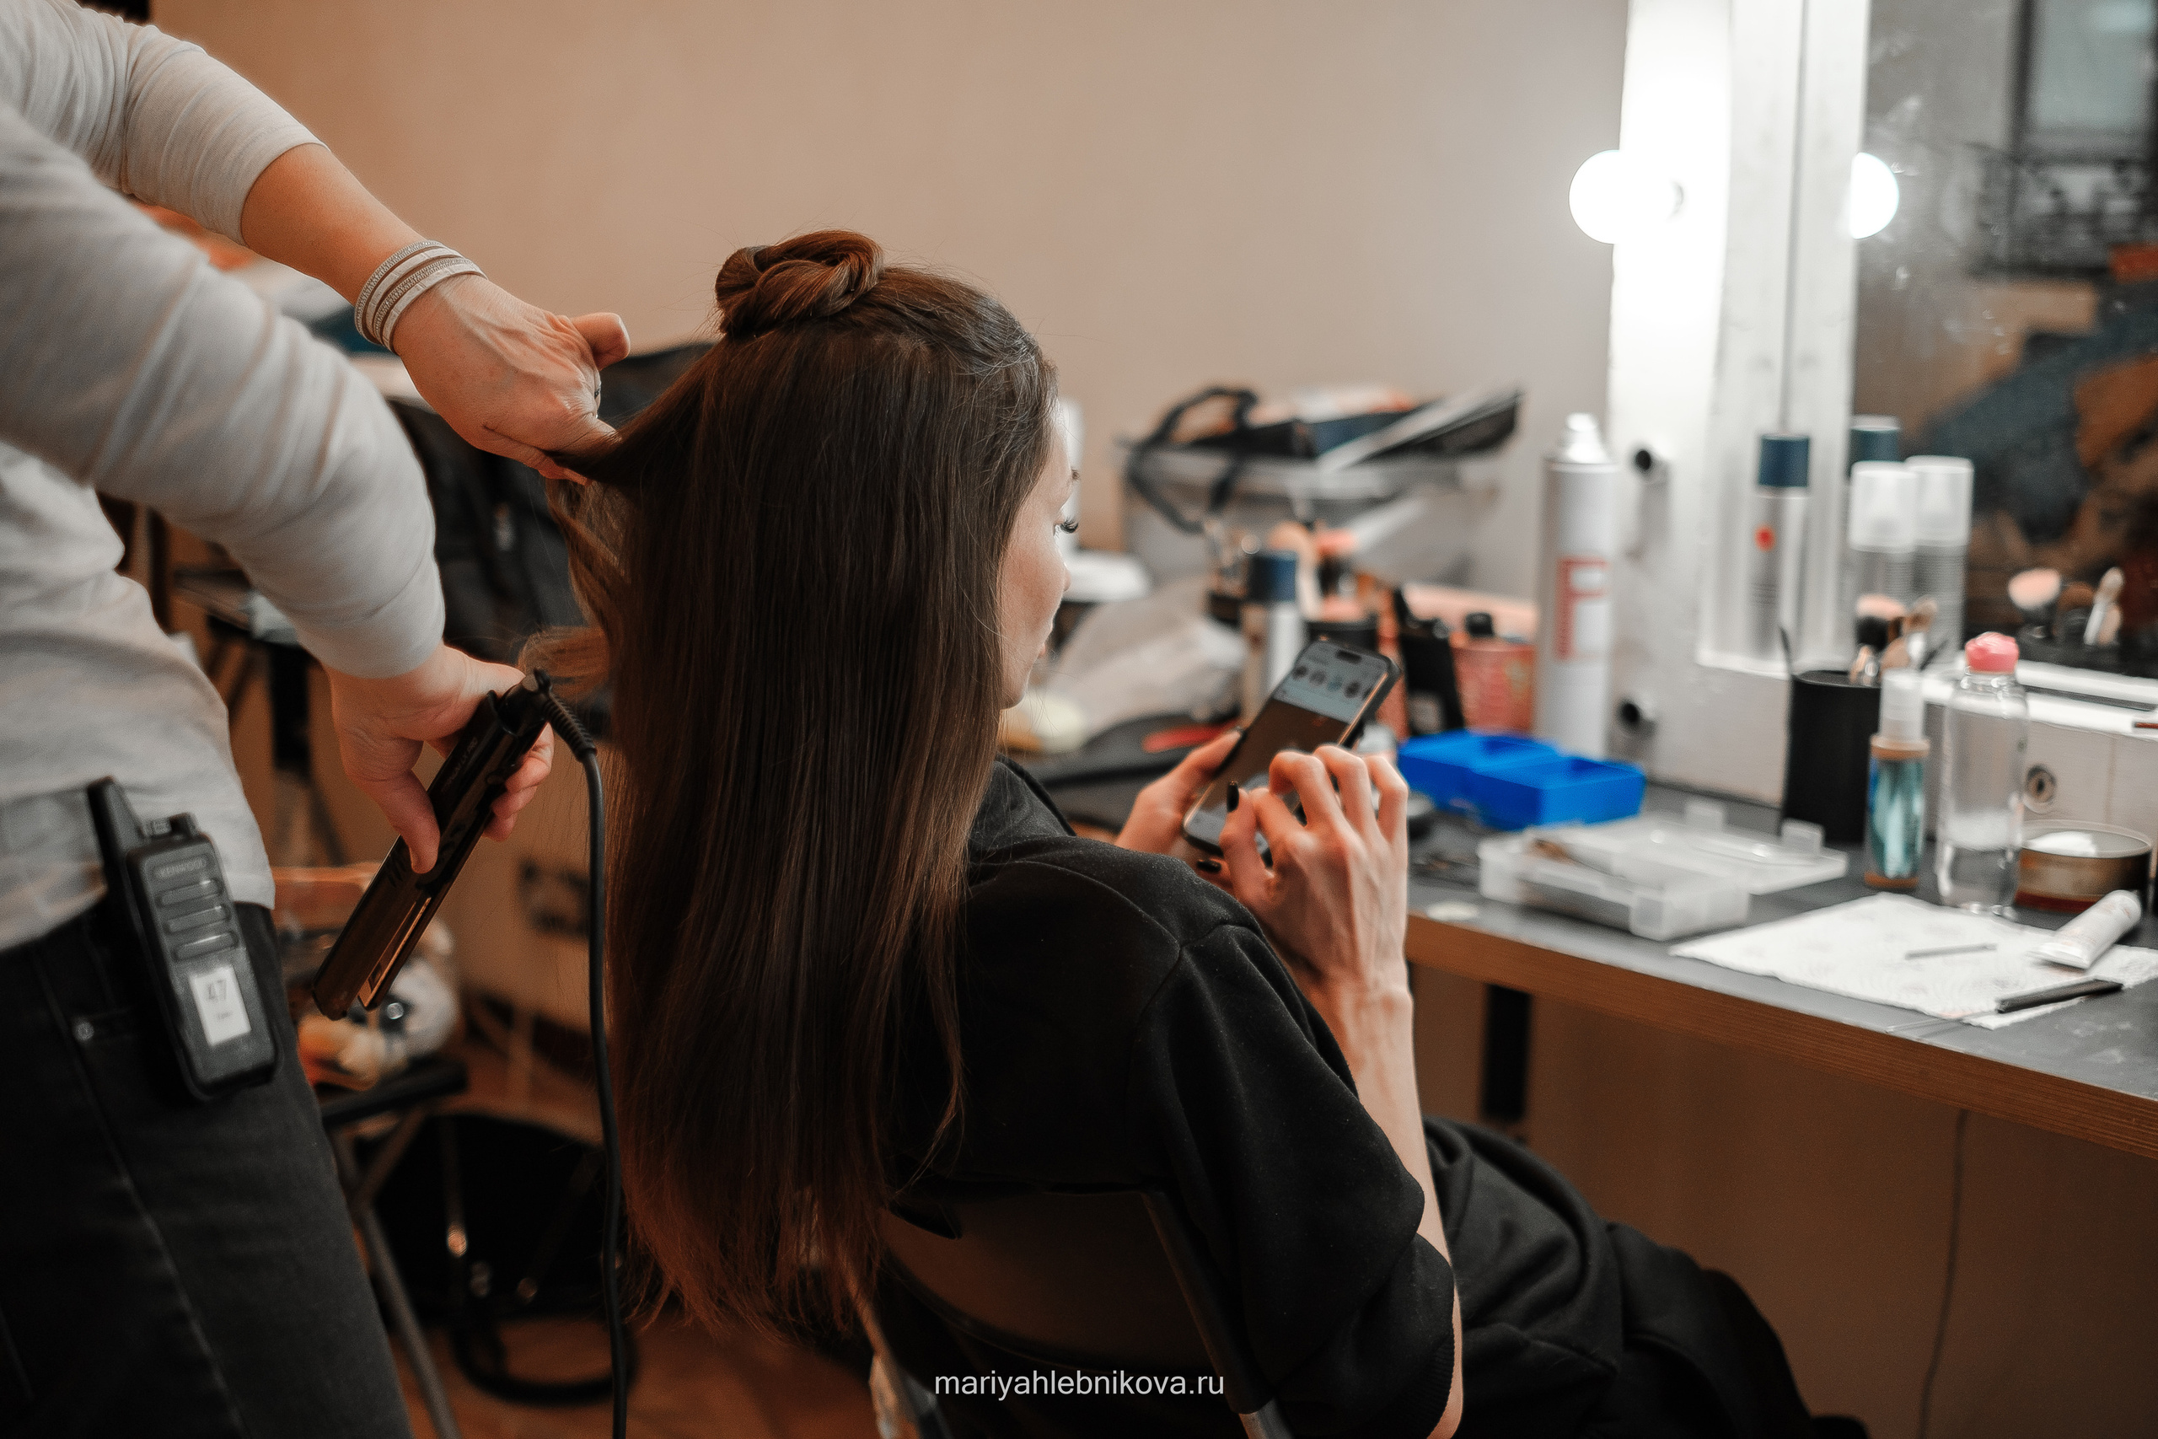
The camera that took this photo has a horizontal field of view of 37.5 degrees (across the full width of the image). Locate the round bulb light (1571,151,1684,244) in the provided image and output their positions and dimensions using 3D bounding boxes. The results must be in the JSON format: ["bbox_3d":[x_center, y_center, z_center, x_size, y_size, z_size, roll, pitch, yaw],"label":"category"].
[{"bbox_3d":[0.390,-0.373,2.271,0.082,0.061,0.061,-9,14,-43],"label":"round bulb light"}]

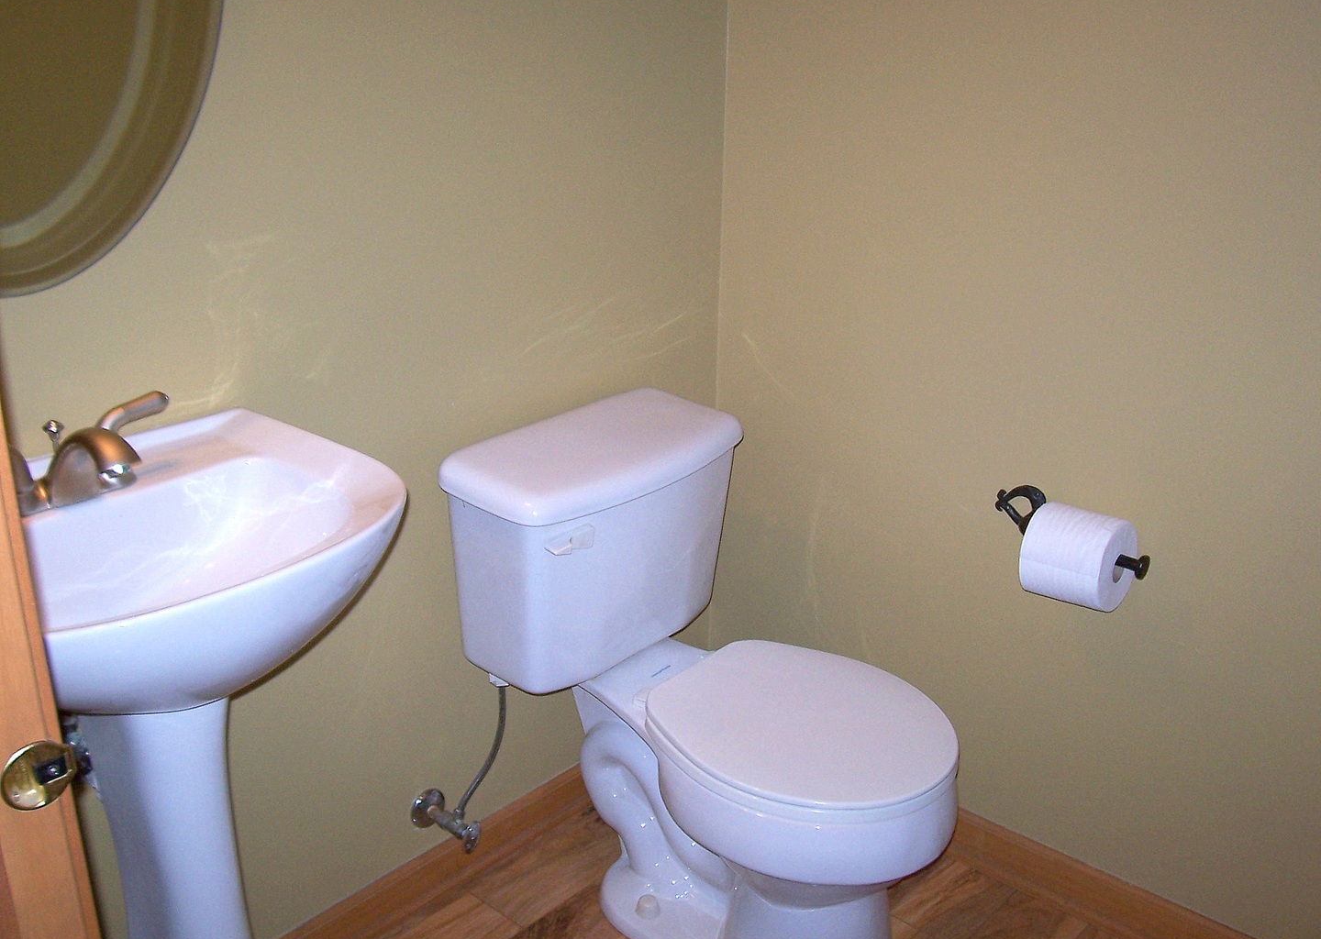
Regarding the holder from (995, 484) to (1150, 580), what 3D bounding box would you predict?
[{"bbox_3d":[0.550,0.089,1.763,0.258,0.072,0.100,18,26,38],"label":"holder"}]

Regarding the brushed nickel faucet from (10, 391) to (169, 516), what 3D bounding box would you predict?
[{"bbox_3d":[-0.550,-0.009,1.249,0.138,0.083,0.205,18,26,38],"label":"brushed nickel faucet"}]

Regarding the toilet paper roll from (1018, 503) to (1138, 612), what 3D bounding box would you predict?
[{"bbox_3d":[0.557,0.116,1.720,0.108,0.124,0.124,18,26,38],"label":"toilet paper roll"}]

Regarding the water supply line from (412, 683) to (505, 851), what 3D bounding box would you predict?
[{"bbox_3d":[-0.283,0.411,1.840,0.108,0.246,0.100,18,26,38],"label":"water supply line"}]

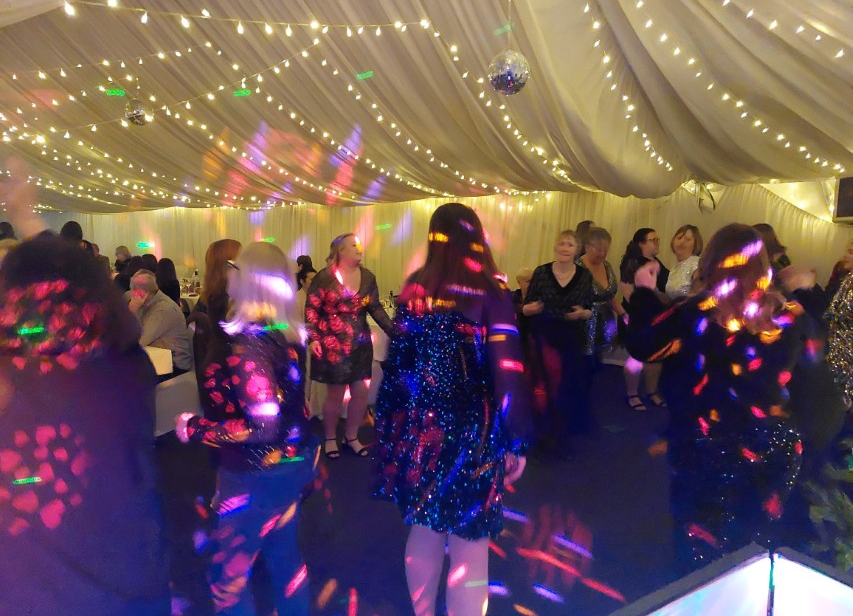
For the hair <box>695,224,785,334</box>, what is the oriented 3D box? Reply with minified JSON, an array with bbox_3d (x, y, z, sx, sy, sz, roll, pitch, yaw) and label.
[{"bbox_3d":[1.134,-0.104,2.149,0.270,0.396,0.230,1,5,10],"label":"hair"}]

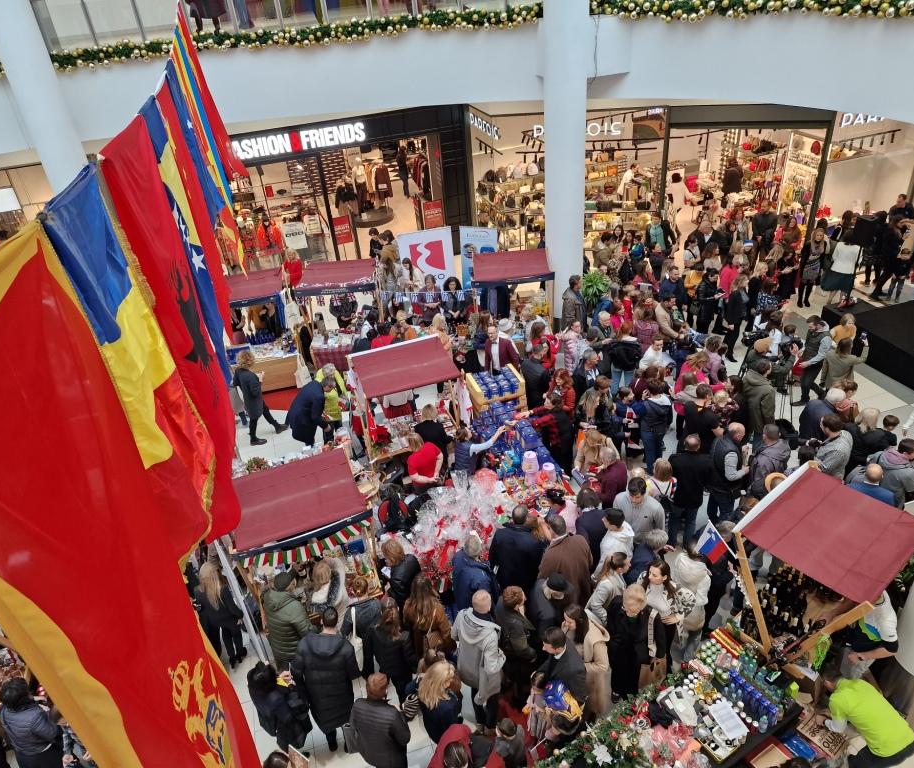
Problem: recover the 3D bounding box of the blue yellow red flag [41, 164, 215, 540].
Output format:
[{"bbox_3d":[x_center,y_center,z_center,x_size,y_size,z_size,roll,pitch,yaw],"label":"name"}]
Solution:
[{"bbox_3d":[-0.952,0.129,2.209,0.250,1.550,0.850,-14,33,-14],"label":"blue yellow red flag"}]

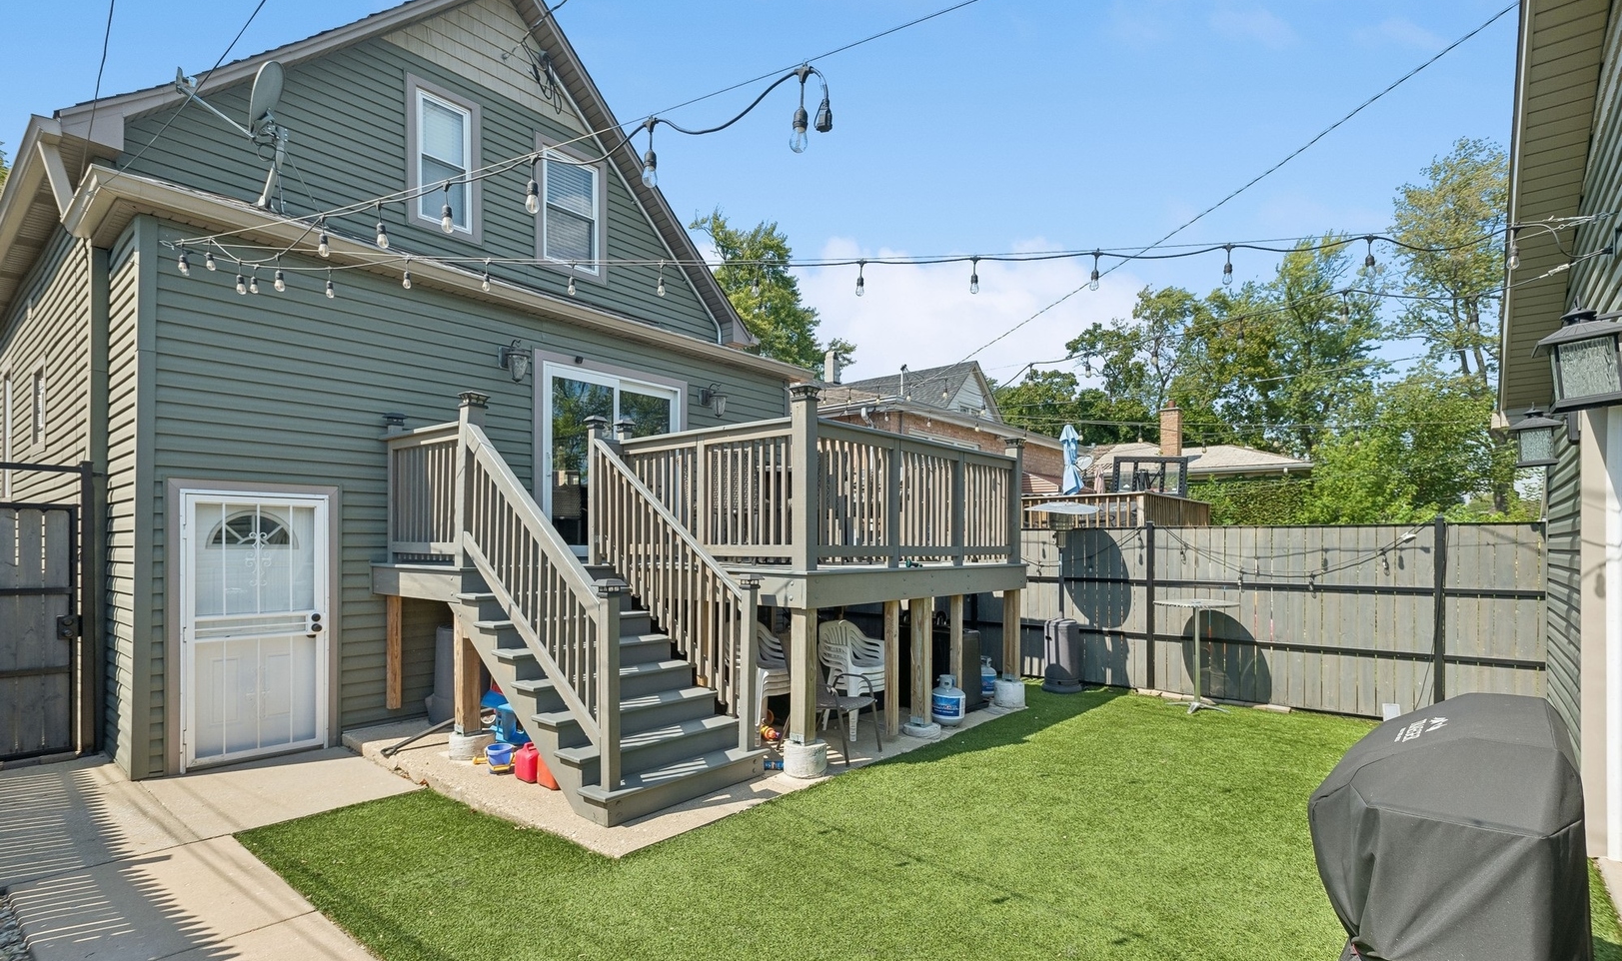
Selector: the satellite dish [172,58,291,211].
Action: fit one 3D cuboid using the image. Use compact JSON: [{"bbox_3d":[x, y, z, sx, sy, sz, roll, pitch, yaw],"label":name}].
[{"bbox_3d":[-4.323,-2.589,5.720,0.660,1.030,0.520,1,-3,-17],"label":"satellite dish"}]

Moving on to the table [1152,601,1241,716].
[{"bbox_3d":[3.919,1.775,7.800,0.770,1.070,0.770,-1,-3,17],"label":"table"}]

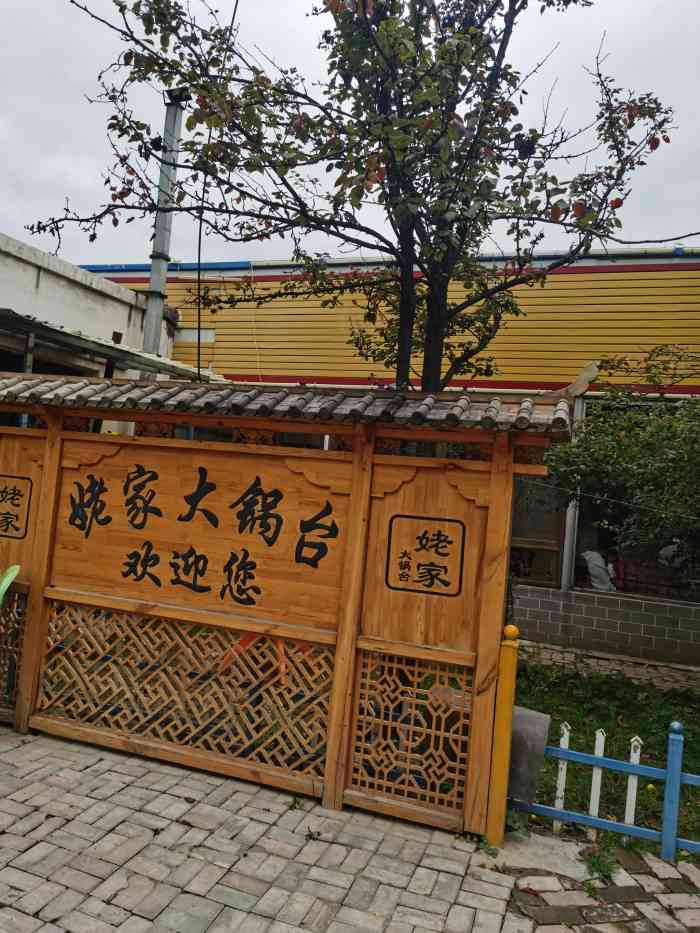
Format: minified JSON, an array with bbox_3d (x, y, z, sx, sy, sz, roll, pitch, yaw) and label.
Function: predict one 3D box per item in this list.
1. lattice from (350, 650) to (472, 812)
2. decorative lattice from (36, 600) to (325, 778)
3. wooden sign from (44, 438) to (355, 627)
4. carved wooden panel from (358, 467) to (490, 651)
[{"bbox_3d":[0.290,1.287,3.586,0.613,0.687,0.045,4,-3,20],"label":"lattice"},{"bbox_3d":[-0.984,1.196,4.050,1.884,0.684,0.045,4,-3,20],"label":"decorative lattice"},{"bbox_3d":[-0.908,0.349,4.091,1.877,0.890,0.050,4,-3,20],"label":"wooden sign"},{"bbox_3d":[0.362,0.449,3.628,0.606,0.890,0.045,4,-3,20],"label":"carved wooden panel"}]

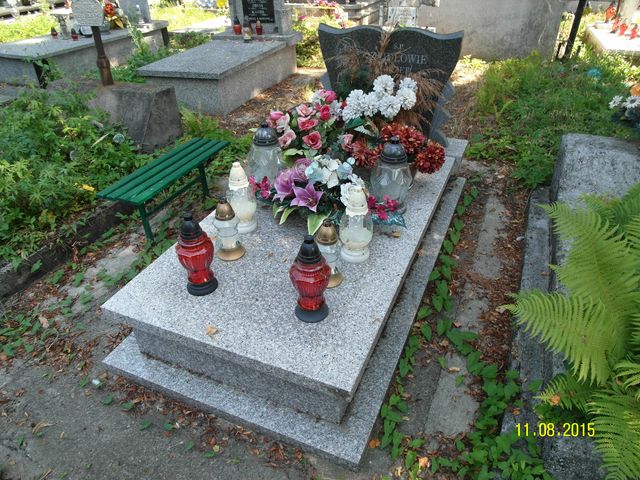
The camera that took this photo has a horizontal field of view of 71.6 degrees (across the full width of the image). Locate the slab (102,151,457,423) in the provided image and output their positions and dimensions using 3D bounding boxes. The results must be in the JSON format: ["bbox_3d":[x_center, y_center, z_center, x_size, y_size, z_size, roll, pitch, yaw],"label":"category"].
[{"bbox_3d":[-0.001,-0.011,2.108,0.942,0.260,1.688,12,37,21],"label":"slab"}]

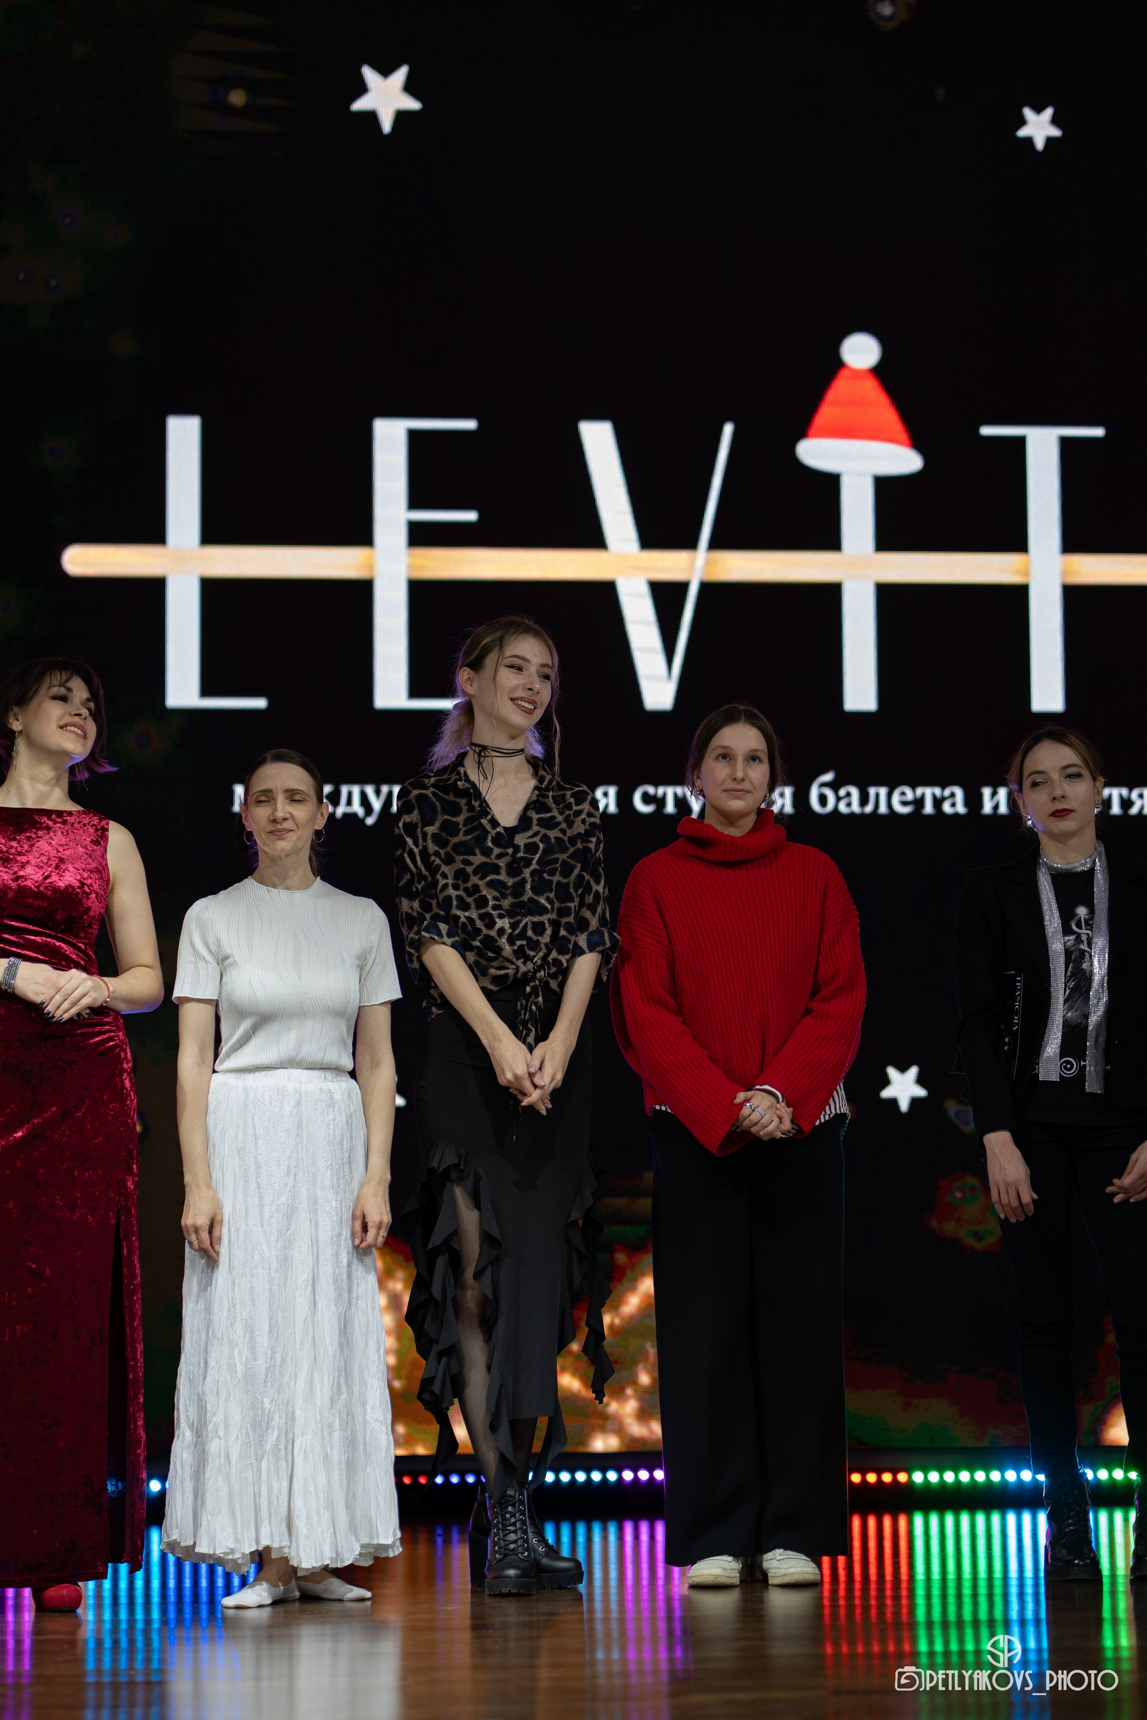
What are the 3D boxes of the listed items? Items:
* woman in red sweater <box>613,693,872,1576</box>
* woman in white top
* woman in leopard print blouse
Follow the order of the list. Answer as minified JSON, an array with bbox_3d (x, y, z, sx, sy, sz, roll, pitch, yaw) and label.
[{"bbox_3d":[0.313,0.542,7.875,0.470,1.696,0.350,0,-6,-2],"label":"woman in red sweater"},{"bbox_3d":[-0.537,0.577,7.510,0.430,1.566,0.360,0,-6,-5],"label":"woman in white top"},{"bbox_3d":[-0.134,0.457,7.763,0.410,1.850,0.370,1,-6,-11],"label":"woman in leopard print blouse"}]

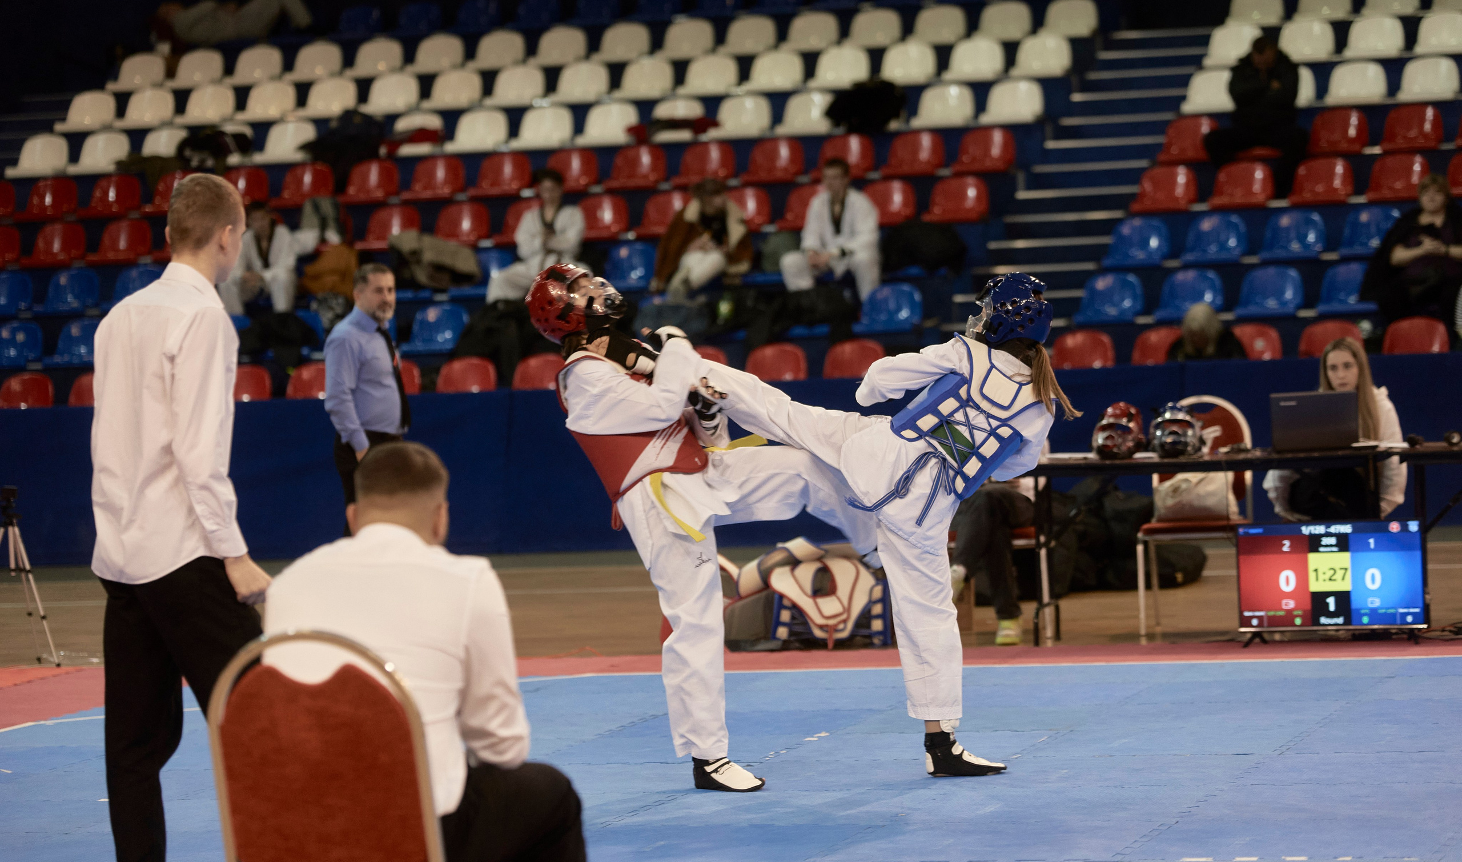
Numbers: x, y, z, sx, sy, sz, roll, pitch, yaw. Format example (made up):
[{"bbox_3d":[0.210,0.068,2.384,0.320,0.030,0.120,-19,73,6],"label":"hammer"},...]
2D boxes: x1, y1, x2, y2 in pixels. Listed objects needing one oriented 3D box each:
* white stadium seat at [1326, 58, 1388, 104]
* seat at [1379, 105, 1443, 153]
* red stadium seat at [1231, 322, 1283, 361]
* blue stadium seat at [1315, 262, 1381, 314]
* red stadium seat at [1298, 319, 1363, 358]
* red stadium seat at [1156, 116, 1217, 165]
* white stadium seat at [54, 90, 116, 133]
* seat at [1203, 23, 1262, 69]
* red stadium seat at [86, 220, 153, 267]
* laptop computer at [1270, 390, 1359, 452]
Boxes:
[{"bbox_3d":[4.059,-2.250,31.565,0.365,0.295,0.350,-2,2,16],"label":"white stadium seat"},{"bbox_3d":[4.563,-2.027,32.711,0.410,0.330,0.400,-2,2,16],"label":"seat"},{"bbox_3d":[2.876,-0.457,27.115,0.400,0.295,0.380,-2,2,18],"label":"red stadium seat"},{"bbox_3d":[3.541,-0.815,27.849,0.400,0.295,0.380,-2,2,18],"label":"blue stadium seat"},{"bbox_3d":[3.250,-0.451,26.512,0.390,0.290,0.380,-2,2,16],"label":"red stadium seat"},{"bbox_3d":[3.169,-2.006,33.674,0.390,0.320,0.372,-2,2,16],"label":"red stadium seat"},{"bbox_3d":[-5.059,-2.491,38.138,0.390,0.320,0.372,-2,2,16],"label":"white stadium seat"},{"bbox_3d":[3.346,-2.553,32.467,0.390,0.290,0.380,-2,2,16],"label":"seat"},{"bbox_3d":[-4.126,-1.266,32.679,0.400,0.300,0.360,-2,2,18],"label":"red stadium seat"},{"bbox_3d":[2.362,-0.039,19.700,0.360,0.240,0.270,-3,2,-3],"label":"laptop computer"}]

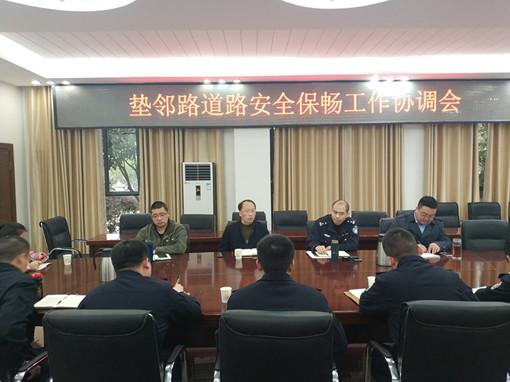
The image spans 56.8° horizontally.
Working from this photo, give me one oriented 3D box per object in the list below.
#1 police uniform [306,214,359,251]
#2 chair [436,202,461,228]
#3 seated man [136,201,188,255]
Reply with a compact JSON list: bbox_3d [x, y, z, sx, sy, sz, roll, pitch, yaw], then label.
[{"bbox_3d":[0.766,0.500,4.654,0.550,0.600,0.460,0,3,11],"label":"police uniform"},{"bbox_3d":[2.561,0.688,6.169,0.570,1.000,0.610,-1,3,0],"label":"chair"},{"bbox_3d":[-0.887,0.712,4.520,0.530,1.240,0.760,0,3,8],"label":"seated man"}]

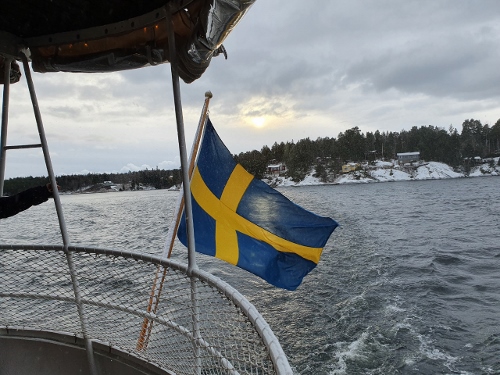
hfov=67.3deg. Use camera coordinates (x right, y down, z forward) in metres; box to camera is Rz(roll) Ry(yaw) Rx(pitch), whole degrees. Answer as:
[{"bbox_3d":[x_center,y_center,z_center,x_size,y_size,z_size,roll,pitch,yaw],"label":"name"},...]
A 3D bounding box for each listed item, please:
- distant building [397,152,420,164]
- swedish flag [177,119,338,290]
[{"bbox_3d":[83.460,-15.350,198.000,12.500,6.000,7.500,-2,1,18],"label":"distant building"},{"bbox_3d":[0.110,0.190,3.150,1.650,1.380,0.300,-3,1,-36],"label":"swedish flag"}]

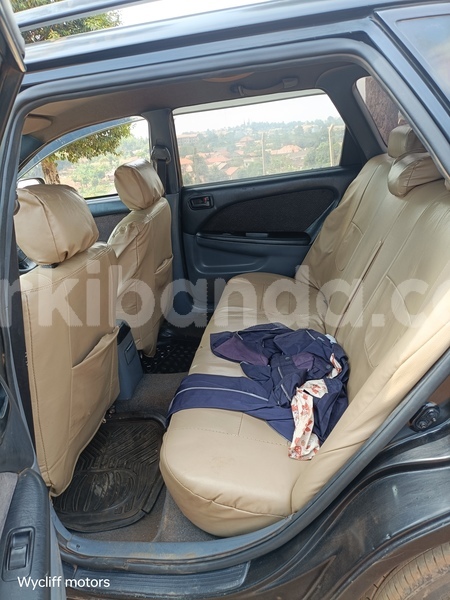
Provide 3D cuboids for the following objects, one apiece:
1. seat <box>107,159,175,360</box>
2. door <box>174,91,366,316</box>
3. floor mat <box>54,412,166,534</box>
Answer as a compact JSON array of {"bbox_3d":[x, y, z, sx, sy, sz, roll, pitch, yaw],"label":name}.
[{"bbox_3d":[-0.591,-0.119,1.887,0.700,0.900,0.500,-4,20,9],"label":"seat"},{"bbox_3d":[0.239,-0.418,2.075,0.930,1.010,0.170,-4,20,9],"label":"door"},{"bbox_3d":[-0.388,0.500,1.366,0.460,0.040,0.500,-4,20,9],"label":"floor mat"}]

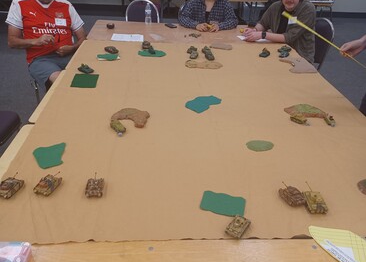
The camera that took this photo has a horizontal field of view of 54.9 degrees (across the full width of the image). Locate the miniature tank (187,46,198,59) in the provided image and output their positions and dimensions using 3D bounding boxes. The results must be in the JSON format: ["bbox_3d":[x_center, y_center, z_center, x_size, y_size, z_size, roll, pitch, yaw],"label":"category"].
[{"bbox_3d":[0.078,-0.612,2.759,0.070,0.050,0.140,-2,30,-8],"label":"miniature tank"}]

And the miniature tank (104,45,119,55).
[{"bbox_3d":[-0.571,-0.653,2.839,0.108,0.043,0.060,23,36,31],"label":"miniature tank"}]

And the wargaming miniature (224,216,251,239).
[{"bbox_3d":[0.189,0.310,1.172,0.051,0.037,0.090,22,35,31],"label":"wargaming miniature"}]

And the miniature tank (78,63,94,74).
[{"bbox_3d":[-0.658,-0.428,2.388,0.108,0.047,0.060,24,36,32],"label":"miniature tank"}]

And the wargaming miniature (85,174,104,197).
[{"bbox_3d":[-0.340,0.208,1.373,0.059,0.044,0.100,0,30,-6],"label":"wargaming miniature"}]

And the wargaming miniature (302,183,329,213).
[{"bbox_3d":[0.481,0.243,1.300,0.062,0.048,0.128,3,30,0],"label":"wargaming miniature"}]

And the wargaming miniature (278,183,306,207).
[{"bbox_3d":[0.423,0.246,1.372,0.059,0.044,0.100,-10,32,-20],"label":"wargaming miniature"}]

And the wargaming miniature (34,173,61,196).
[{"bbox_3d":[-0.524,0.202,1.369,0.059,0.044,0.100,15,32,20],"label":"wargaming miniature"}]

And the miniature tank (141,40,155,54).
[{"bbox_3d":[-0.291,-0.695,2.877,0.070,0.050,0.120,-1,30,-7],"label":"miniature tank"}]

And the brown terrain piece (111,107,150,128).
[{"bbox_3d":[-0.271,-0.071,1.816,0.200,0.025,0.180,-2,30,-8],"label":"brown terrain piece"}]

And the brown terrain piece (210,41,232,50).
[{"bbox_3d":[0.342,-0.746,3.106,0.200,0.013,0.130,7,30,8],"label":"brown terrain piece"}]

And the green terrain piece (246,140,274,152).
[{"bbox_3d":[0.361,0.066,1.639,0.128,0.010,0.090,1,30,-3],"label":"green terrain piece"}]

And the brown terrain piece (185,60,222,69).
[{"bbox_3d":[0.161,-0.504,2.673,0.285,0.014,0.155,3,30,1],"label":"brown terrain piece"}]

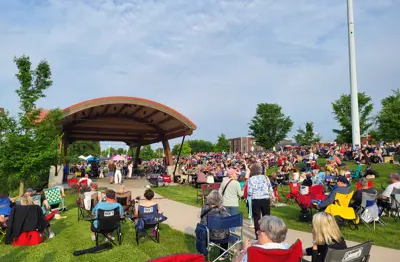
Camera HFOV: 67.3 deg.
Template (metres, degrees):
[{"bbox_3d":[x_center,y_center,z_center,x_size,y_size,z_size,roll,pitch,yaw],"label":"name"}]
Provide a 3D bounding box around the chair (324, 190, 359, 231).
[{"bbox_3d":[3.462,1.957,7.350,0.720,0.920,0.620,2,-6,-22],"label":"chair"}]

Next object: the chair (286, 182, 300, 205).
[{"bbox_3d":[3.560,2.334,11.400,0.620,0.860,0.580,2,-6,-20],"label":"chair"}]

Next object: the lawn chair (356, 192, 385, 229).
[{"bbox_3d":[4.172,1.957,7.350,0.630,0.920,0.620,2,-6,-18],"label":"lawn chair"}]

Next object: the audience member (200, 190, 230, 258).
[{"bbox_3d":[0.277,1.619,5.200,0.520,1.190,0.780,2,-6,-18],"label":"audience member"}]

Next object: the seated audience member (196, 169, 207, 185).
[{"bbox_3d":[0.091,2.894,18.300,0.580,1.250,0.750,3,-6,-23],"label":"seated audience member"}]

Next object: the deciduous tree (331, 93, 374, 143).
[{"bbox_3d":[22.845,-1.498,45.000,5.800,7.800,5.800,-3,-6,27],"label":"deciduous tree"}]

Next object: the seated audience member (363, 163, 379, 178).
[{"bbox_3d":[9.365,2.186,16.500,0.800,0.800,0.650,-3,-6,30],"label":"seated audience member"}]

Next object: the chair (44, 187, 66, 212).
[{"bbox_3d":[-5.003,2.382,10.400,0.600,0.850,0.650,1,-5,-10],"label":"chair"}]

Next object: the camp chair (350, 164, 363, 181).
[{"bbox_3d":[8.336,2.210,16.000,0.660,0.880,0.720,-3,-6,25],"label":"camp chair"}]

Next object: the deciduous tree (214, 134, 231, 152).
[{"bbox_3d":[5.243,3.728,70.000,3.800,6.200,3.800,0,-5,0],"label":"deciduous tree"}]

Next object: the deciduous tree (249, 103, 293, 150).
[{"bbox_3d":[10.561,-0.524,45.000,6.200,7.300,6.200,0,-5,0],"label":"deciduous tree"}]

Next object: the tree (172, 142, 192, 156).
[{"bbox_3d":[-4.369,4.993,75.000,5.000,5.000,5.000,0,-5,0],"label":"tree"}]

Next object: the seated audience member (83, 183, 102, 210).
[{"bbox_3d":[-3.457,2.256,9.750,0.600,1.150,0.850,0,-6,-3],"label":"seated audience member"}]

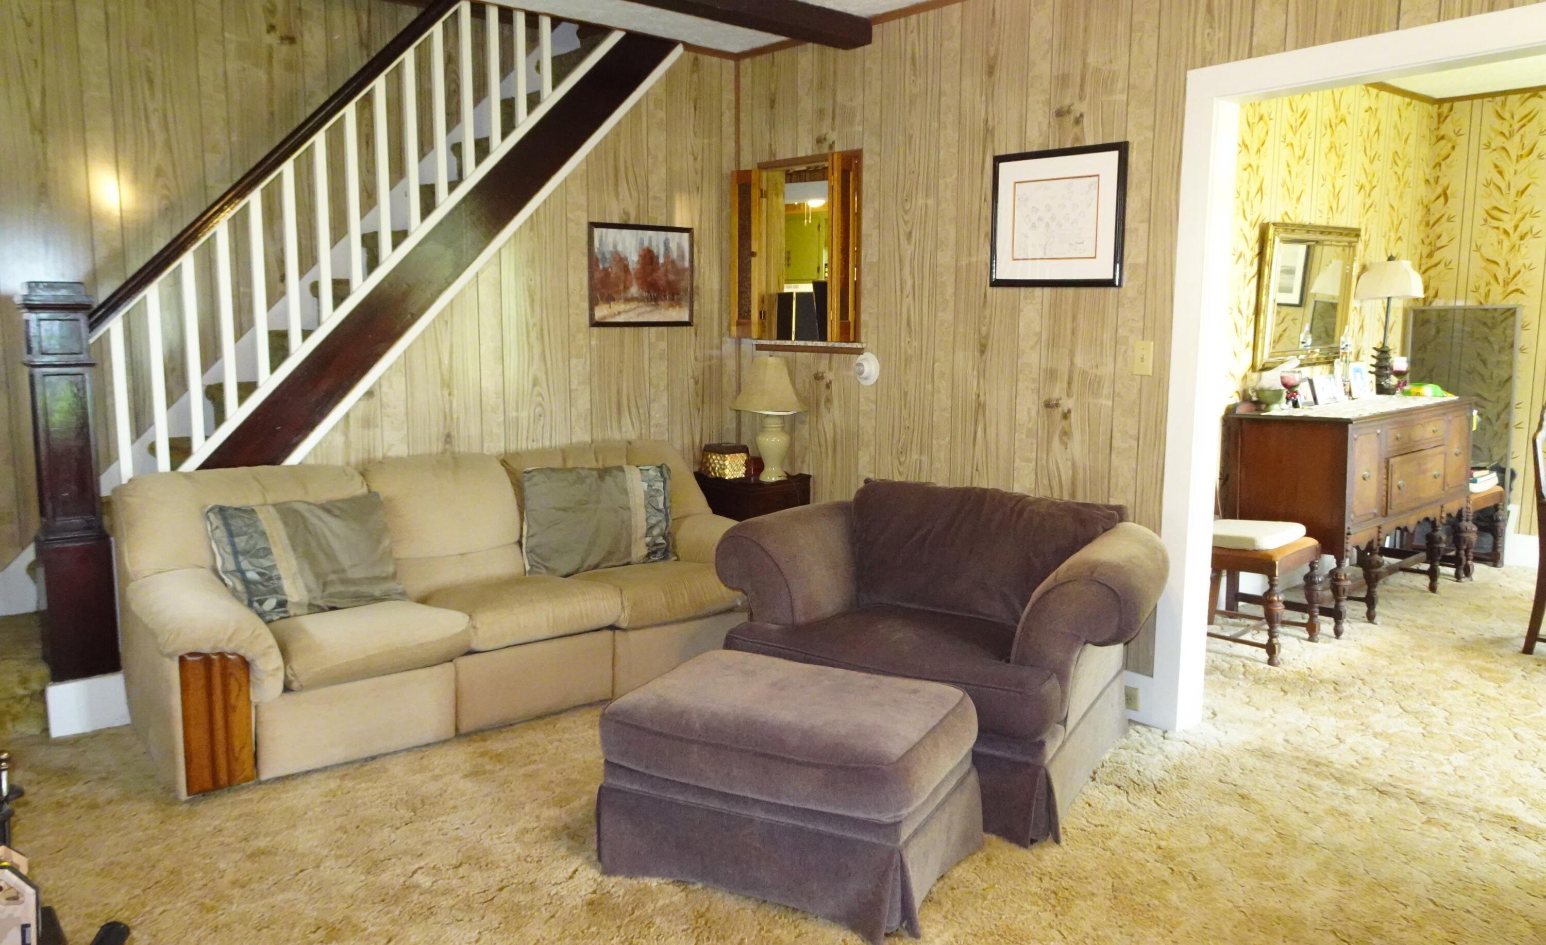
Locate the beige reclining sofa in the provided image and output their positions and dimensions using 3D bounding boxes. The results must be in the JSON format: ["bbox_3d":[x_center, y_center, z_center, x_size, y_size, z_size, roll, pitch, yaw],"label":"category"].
[{"bbox_3d":[-1.066,0.363,3.896,2.180,0.830,0.870,-7,11,-39],"label":"beige reclining sofa"}]

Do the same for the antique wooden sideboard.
[{"bbox_3d":[2.792,0.147,5.101,1.540,0.950,0.480,-7,11,-39],"label":"antique wooden sideboard"}]

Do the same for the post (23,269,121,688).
[{"bbox_3d":[-2.260,0.031,3.430,0.205,1.250,0.200,-7,11,-39],"label":"post"}]

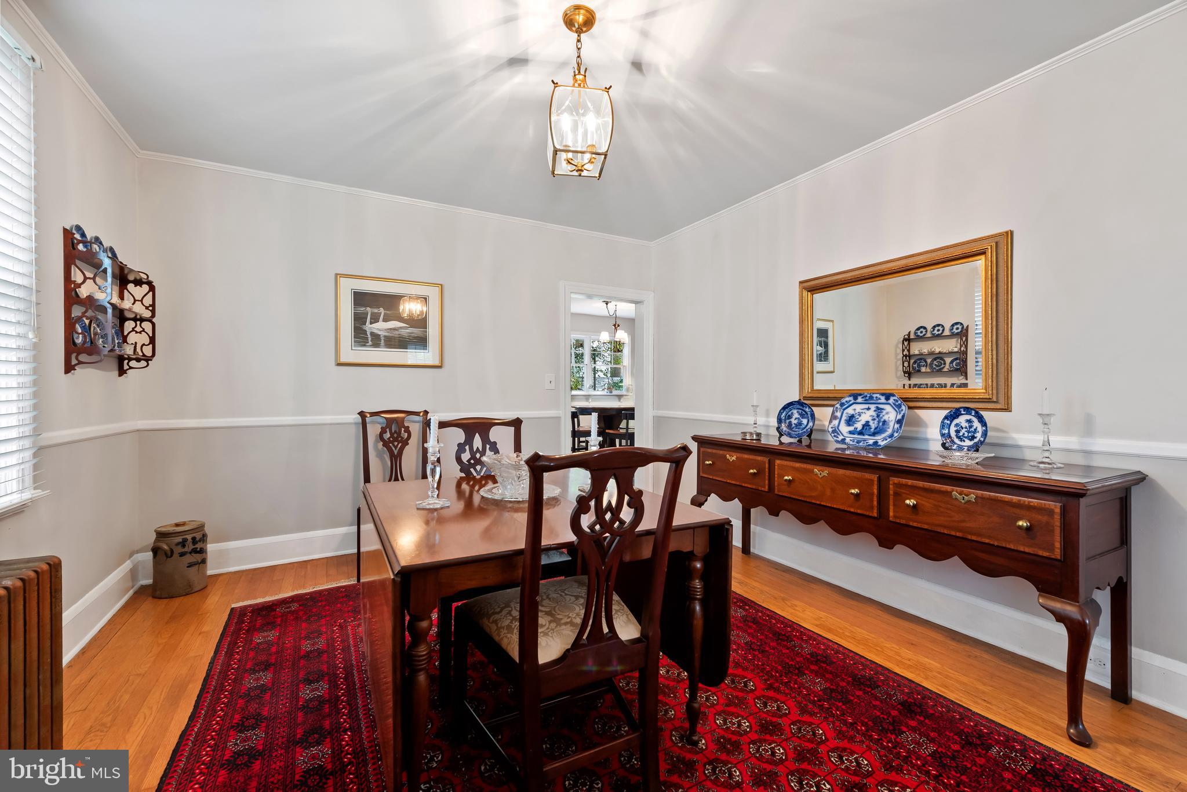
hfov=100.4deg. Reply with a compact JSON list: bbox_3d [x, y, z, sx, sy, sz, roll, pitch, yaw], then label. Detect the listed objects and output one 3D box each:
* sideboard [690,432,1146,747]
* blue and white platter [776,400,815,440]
[{"bbox_3d":[1.325,0.696,2.562,0.519,0.853,1.995,0,0,-27],"label":"sideboard"},{"bbox_3d":[1.218,0.143,2.974,0.032,0.232,0.232,21,-12,-35],"label":"blue and white platter"}]

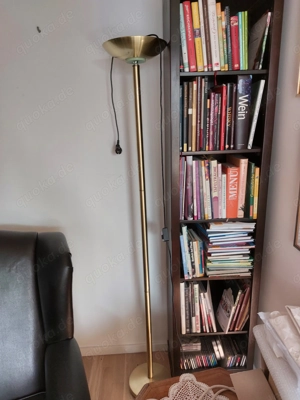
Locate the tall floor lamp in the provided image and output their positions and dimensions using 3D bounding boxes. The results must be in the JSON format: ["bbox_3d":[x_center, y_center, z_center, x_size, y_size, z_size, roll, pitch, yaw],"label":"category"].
[{"bbox_3d":[-0.026,0.222,1.399,0.268,1.800,0.268,-2,16,0],"label":"tall floor lamp"}]

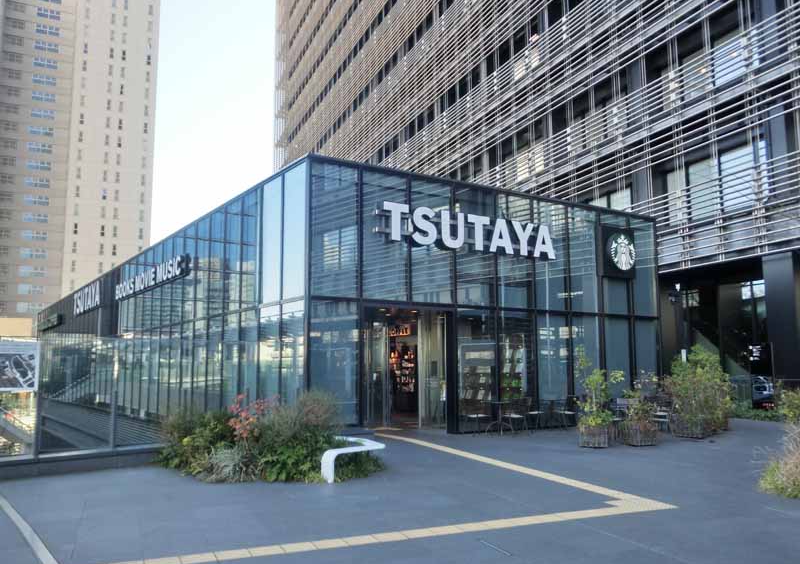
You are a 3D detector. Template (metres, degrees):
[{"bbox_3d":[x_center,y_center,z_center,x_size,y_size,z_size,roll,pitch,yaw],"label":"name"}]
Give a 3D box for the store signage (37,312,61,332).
[{"bbox_3d":[-23.694,2.849,46.820,0.280,0.650,9.500,5,-9,-33],"label":"store signage"}]

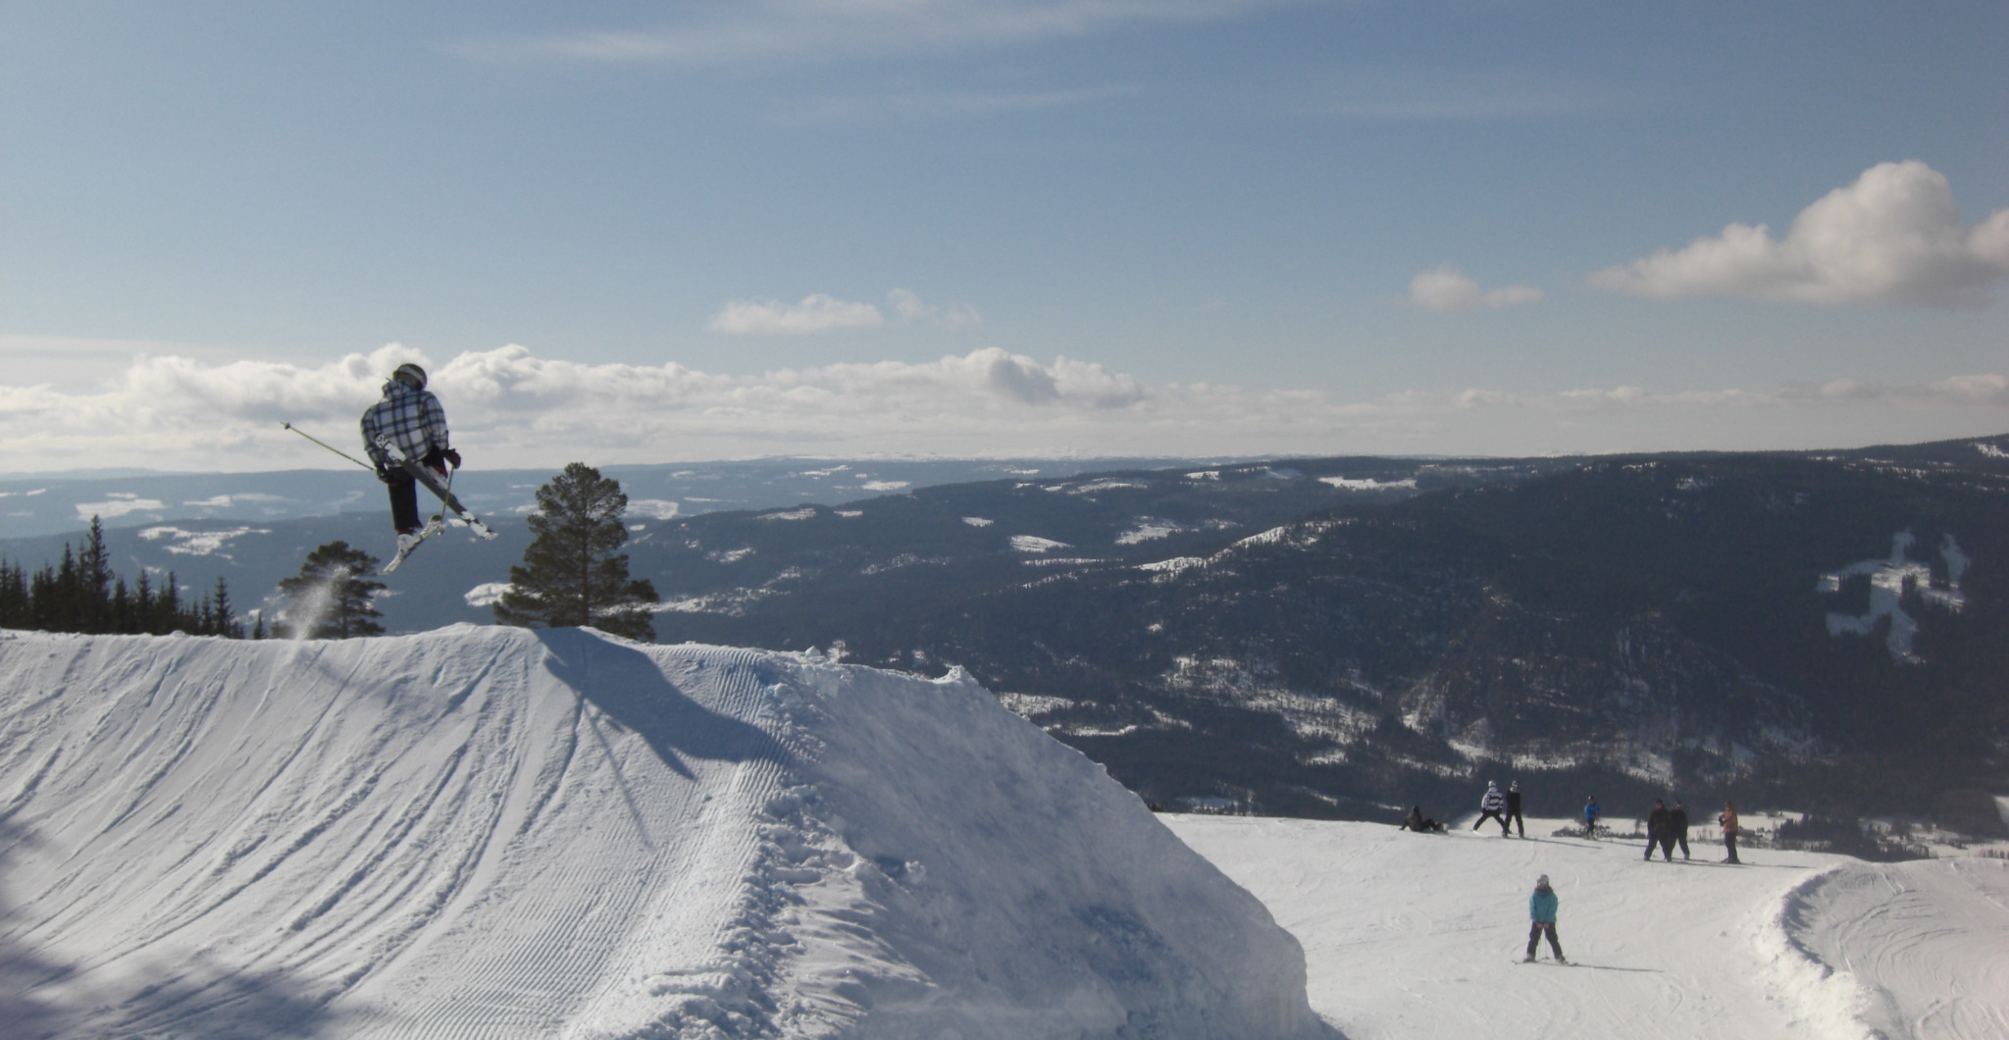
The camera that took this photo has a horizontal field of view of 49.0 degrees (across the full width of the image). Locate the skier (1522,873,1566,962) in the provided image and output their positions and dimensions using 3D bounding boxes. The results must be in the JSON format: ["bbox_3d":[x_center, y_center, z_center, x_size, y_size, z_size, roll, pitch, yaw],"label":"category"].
[{"bbox_3d":[10.052,7.397,41.000,0.780,1.600,0.500,0,2,8],"label":"skier"}]

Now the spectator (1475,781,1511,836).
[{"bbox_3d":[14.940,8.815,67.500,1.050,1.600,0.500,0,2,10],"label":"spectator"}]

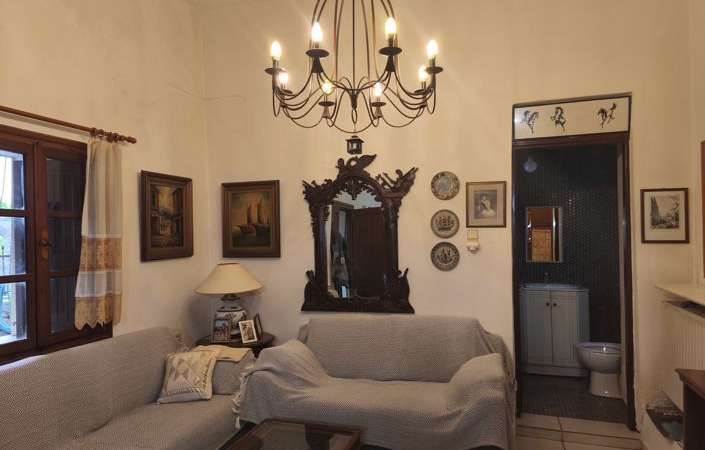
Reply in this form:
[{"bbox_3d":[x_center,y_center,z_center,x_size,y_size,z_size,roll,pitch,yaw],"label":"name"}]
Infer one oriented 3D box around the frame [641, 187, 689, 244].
[{"bbox_3d":[2.105,-0.060,3.159,0.282,0.374,0.022,-1,0,17],"label":"frame"}]

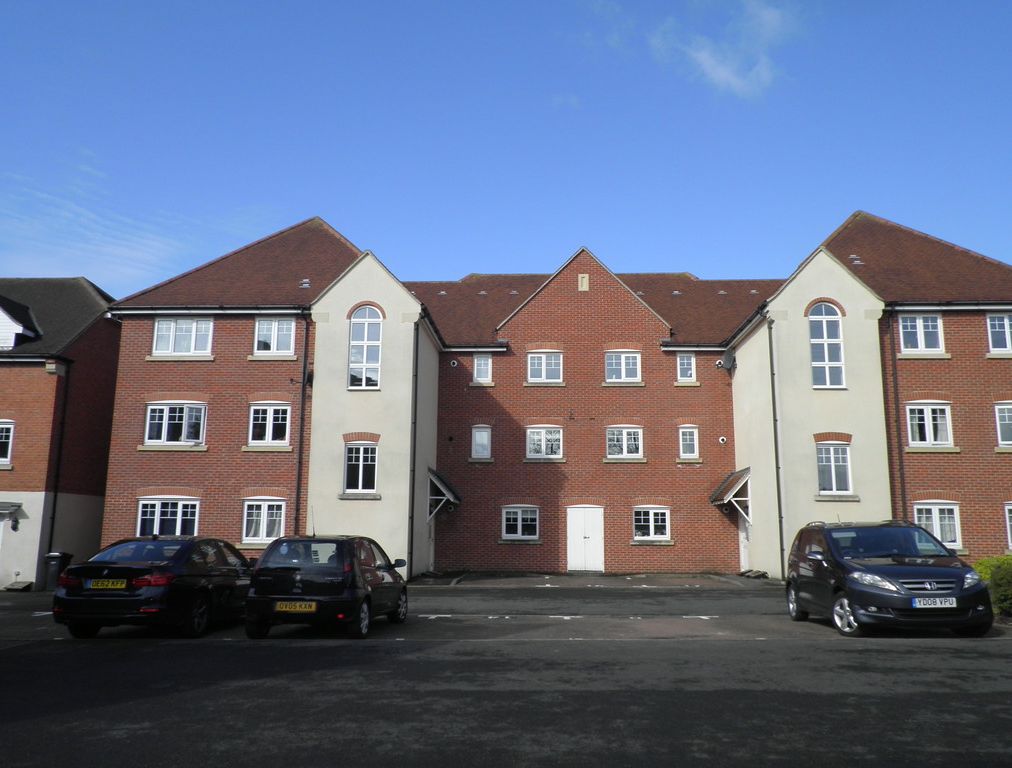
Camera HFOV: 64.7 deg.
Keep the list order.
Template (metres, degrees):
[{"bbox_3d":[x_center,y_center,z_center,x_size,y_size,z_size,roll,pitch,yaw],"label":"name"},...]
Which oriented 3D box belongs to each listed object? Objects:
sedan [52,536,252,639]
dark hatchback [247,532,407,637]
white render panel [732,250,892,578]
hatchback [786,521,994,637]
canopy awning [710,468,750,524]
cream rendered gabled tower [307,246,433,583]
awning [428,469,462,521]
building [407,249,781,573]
[{"bbox_3d":[-5.185,3.138,12.631,1.850,1.440,4.624,0,-11,1],"label":"sedan"},{"bbox_3d":[-2.633,3.095,12.541,1.690,1.450,3.839,0,-11,5],"label":"dark hatchback"},{"bbox_3d":[8.841,1.066,23.615,3.060,9.170,4.600,0,-10,3],"label":"white render panel"},{"bbox_3d":[5.790,3.028,12.614,1.840,1.620,4.285,0,-12,4],"label":"hatchback"},{"bbox_3d":[6.964,3.530,24.909,0.870,1.750,2.050,0,-10,3],"label":"canopy awning"},{"bbox_3d":[-3.857,1.087,24.184,3.080,9.190,4.600,0,-10,3],"label":"cream rendered gabled tower"},{"bbox_3d":[-1.832,3.535,25.204,0.930,1.720,2.150,0,-10,3],"label":"awning"},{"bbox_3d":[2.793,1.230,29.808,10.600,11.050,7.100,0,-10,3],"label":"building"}]

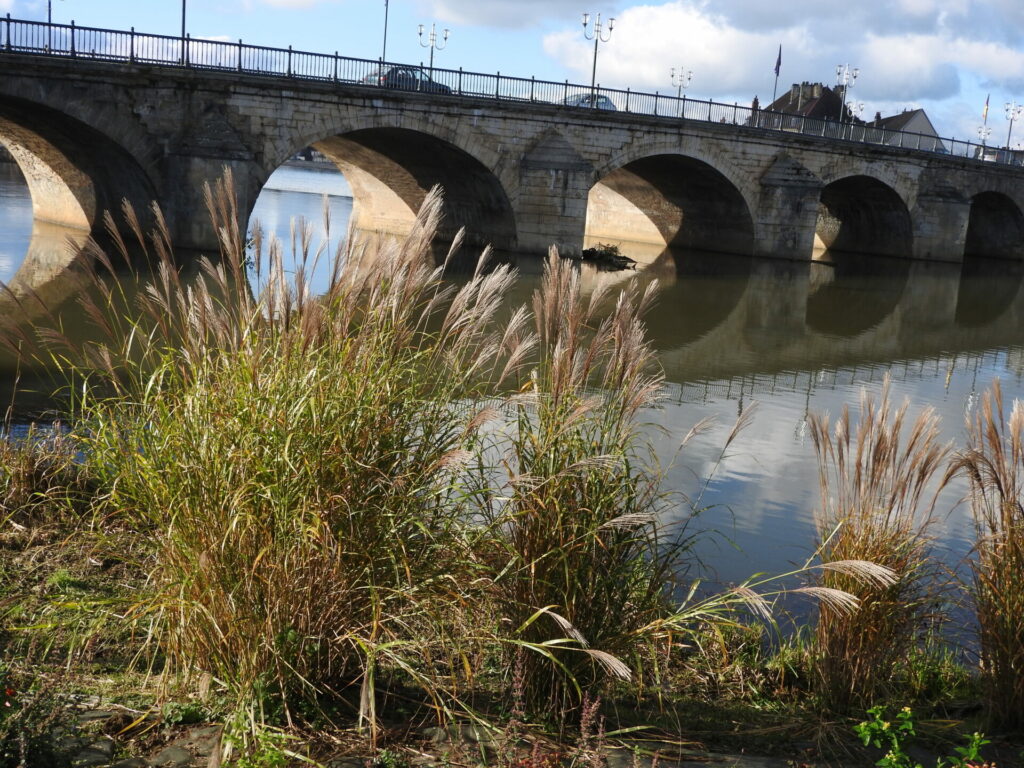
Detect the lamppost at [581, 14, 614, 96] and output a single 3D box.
[{"bbox_3d":[3.958,-15.190,55.788,2.065,4.375,0.380,-5,13,-41],"label":"lamppost"}]

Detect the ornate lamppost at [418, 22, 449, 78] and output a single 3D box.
[{"bbox_3d":[-4.361,-17.357,64.522,2.065,4.422,0.380,-5,13,-41],"label":"ornate lamppost"}]

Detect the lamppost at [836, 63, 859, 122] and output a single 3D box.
[{"bbox_3d":[19.427,-16.517,69.351,2.065,4.427,0.380,-5,13,-41],"label":"lamppost"}]

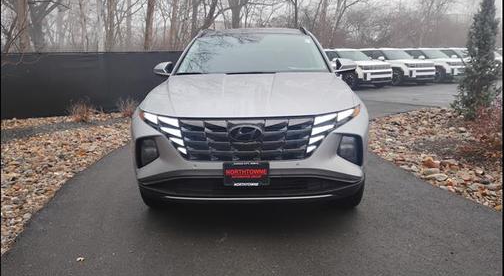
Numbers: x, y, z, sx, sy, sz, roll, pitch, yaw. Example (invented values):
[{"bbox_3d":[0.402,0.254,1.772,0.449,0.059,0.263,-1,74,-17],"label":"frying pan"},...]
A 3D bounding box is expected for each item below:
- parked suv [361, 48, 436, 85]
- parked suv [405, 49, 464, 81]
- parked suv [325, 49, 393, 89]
[{"bbox_3d":[6.818,-3.623,20.606,1.920,1.740,4.830,-6,12,-25],"label":"parked suv"},{"bbox_3d":[9.261,-3.900,21.779,1.920,1.740,4.830,-6,12,-25],"label":"parked suv"},{"bbox_3d":[4.392,-3.343,19.420,1.920,1.740,4.830,-6,12,-25],"label":"parked suv"}]

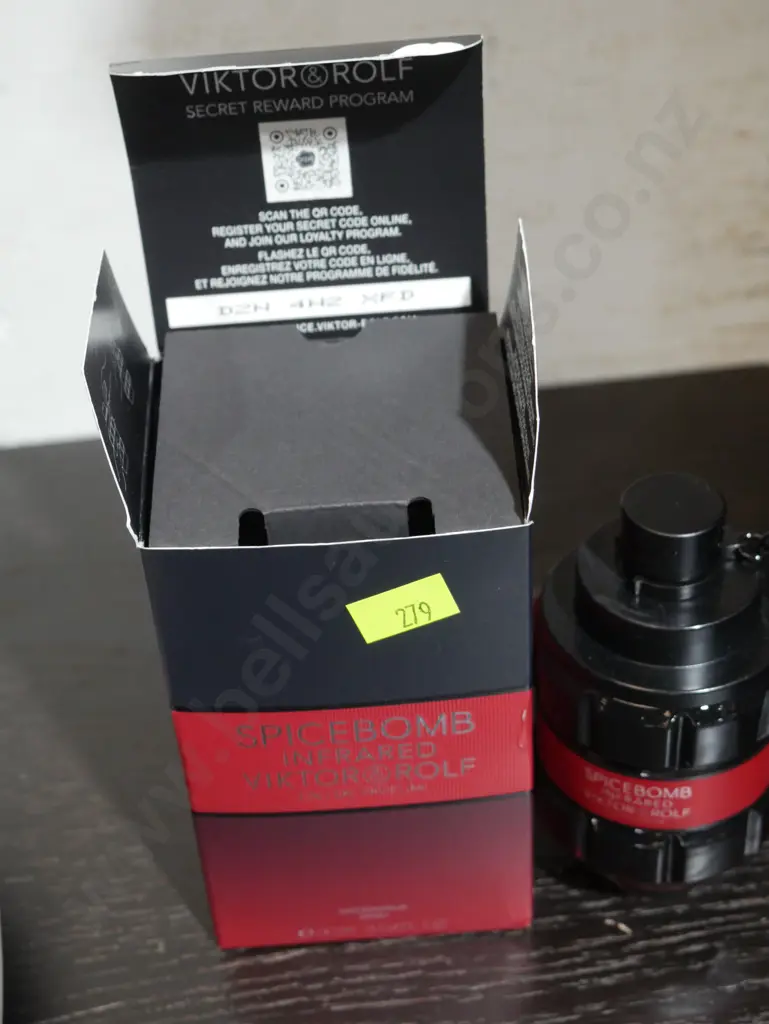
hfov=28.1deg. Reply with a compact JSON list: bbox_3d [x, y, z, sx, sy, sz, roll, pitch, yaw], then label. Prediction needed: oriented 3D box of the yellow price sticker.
[{"bbox_3d":[0.004,0.021,0.328,0.022,0.012,0.001,-20,36,12],"label":"yellow price sticker"}]

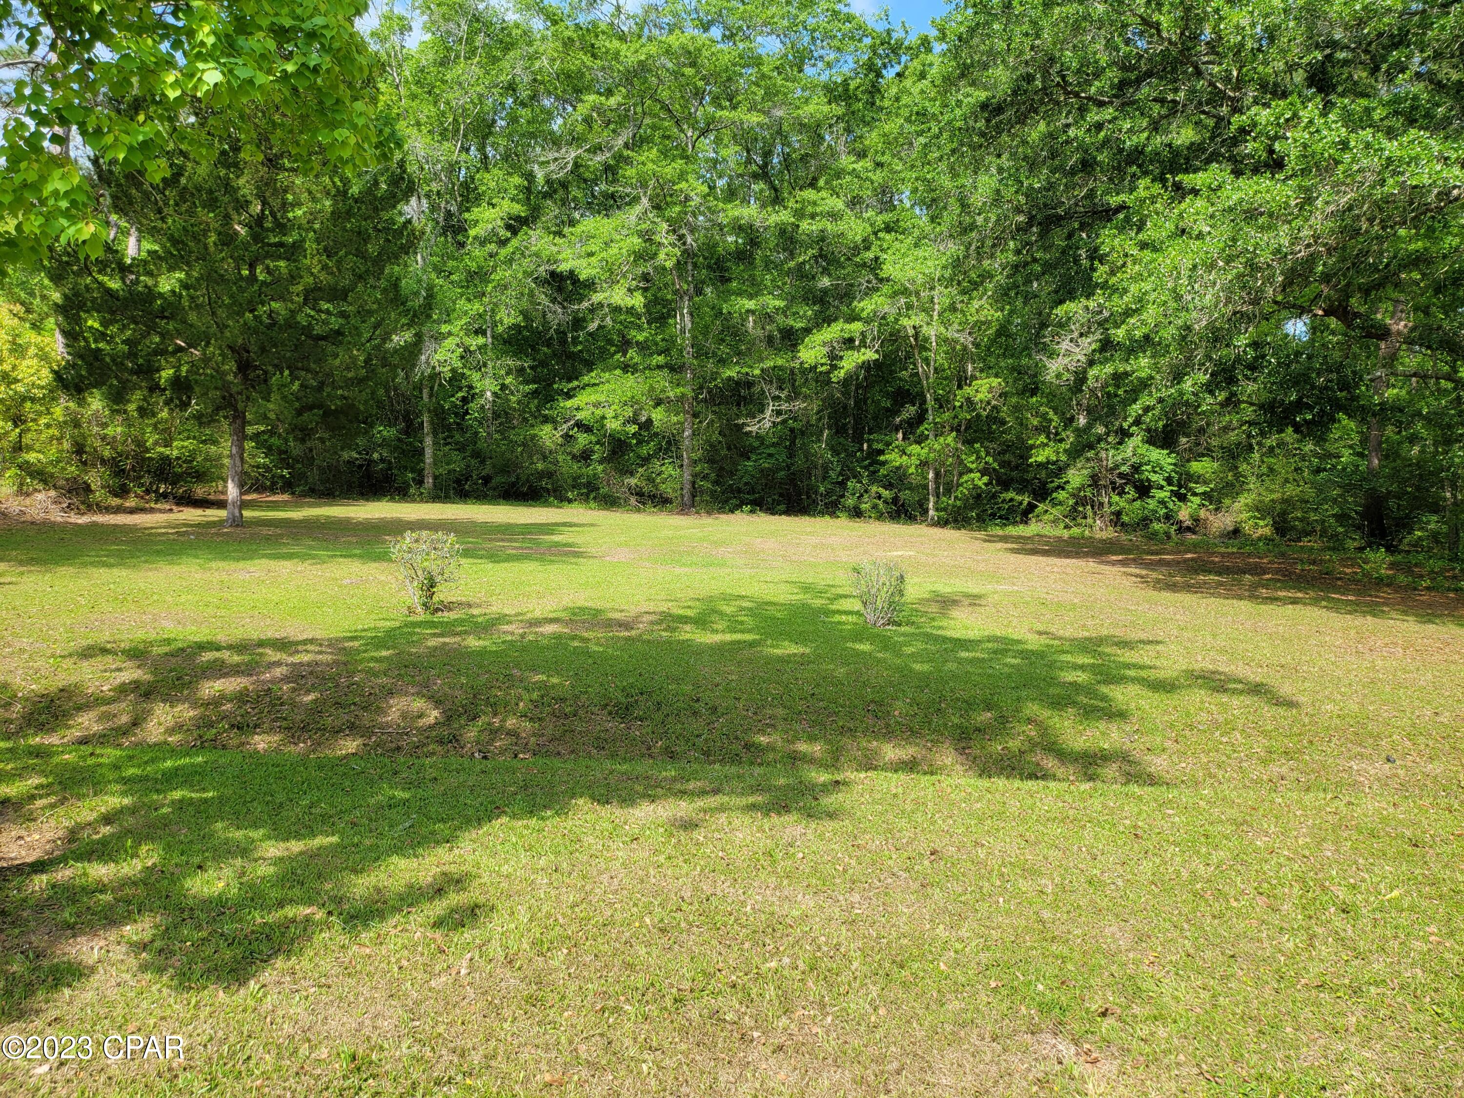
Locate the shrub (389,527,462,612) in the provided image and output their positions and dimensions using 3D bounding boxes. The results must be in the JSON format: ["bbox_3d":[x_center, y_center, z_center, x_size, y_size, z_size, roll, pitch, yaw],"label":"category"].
[{"bbox_3d":[-3.506,0.262,12.600,0.839,0.928,0.797,1,4,0],"label":"shrub"}]

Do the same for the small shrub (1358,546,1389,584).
[{"bbox_3d":[10.786,0.269,18.500,0.539,0.616,0.539,1,4,0],"label":"small shrub"}]

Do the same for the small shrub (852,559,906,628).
[{"bbox_3d":[1.604,0.481,12.000,0.599,0.726,0.569,1,4,0],"label":"small shrub"}]

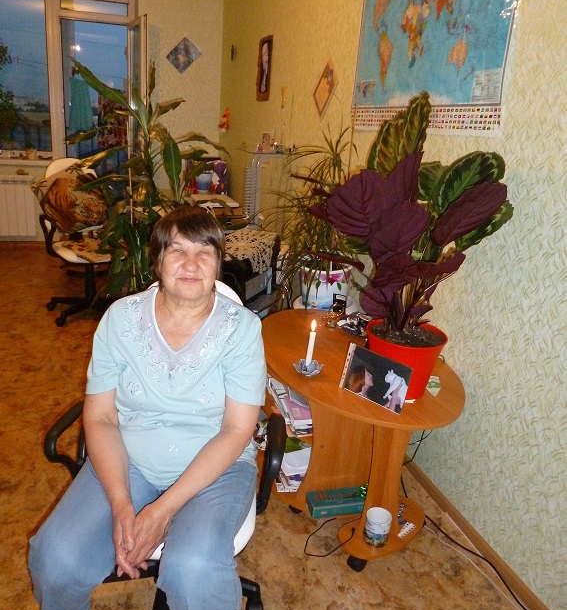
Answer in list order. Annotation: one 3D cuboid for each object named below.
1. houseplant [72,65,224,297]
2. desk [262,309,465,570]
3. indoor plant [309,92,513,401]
[{"bbox_3d":[-0.622,-0.278,2.477,0.700,1.480,0.650,-2,20,-17],"label":"houseplant"},{"bbox_3d":[0.202,0.457,1.837,0.600,0.620,0.900,-5,20,-23],"label":"desk"},{"bbox_3d":[0.342,-0.122,1.358,0.550,0.790,0.480,-2,20,-17],"label":"indoor plant"}]

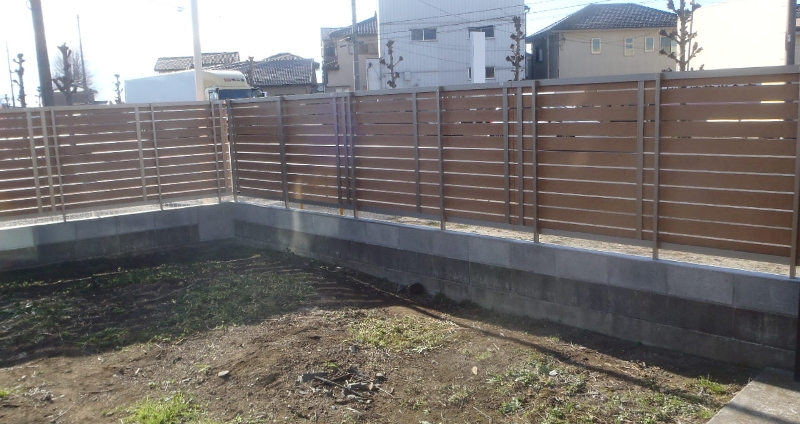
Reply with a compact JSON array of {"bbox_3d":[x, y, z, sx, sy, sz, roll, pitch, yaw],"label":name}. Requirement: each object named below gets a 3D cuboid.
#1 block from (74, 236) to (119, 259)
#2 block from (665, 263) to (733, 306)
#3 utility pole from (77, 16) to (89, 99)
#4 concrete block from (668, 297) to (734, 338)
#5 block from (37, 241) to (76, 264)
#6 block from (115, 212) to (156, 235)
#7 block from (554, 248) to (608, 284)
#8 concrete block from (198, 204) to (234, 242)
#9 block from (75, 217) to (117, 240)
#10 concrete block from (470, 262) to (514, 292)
[{"bbox_3d":[-3.282,0.360,7.045,0.390,0.190,0.120,-8,11,-31],"label":"block"},{"bbox_3d":[1.900,0.448,4.055,0.395,0.195,0.120,7,13,43],"label":"block"},{"bbox_3d":[-28.156,-12.528,57.836,0.280,9.888,0.280,-7,11,-25],"label":"utility pole"},{"bbox_3d":[1.908,0.645,4.089,0.395,0.195,0.120,7,13,43],"label":"concrete block"},{"bbox_3d":[-3.607,0.415,6.798,0.395,0.195,0.120,-8,11,-29],"label":"block"},{"bbox_3d":[-2.922,0.122,7.152,0.395,0.195,0.120,-8,11,-29],"label":"block"},{"bbox_3d":[1.320,0.379,4.603,0.395,0.195,0.120,7,13,43],"label":"block"},{"bbox_3d":[-2.168,0.117,7.587,0.420,0.390,0.120,-8,11,-29],"label":"concrete block"},{"bbox_3d":[-3.245,0.164,6.899,0.395,0.195,0.120,-8,11,-34],"label":"block"},{"bbox_3d":[0.754,0.508,5.175,0.390,0.190,0.120,7,13,44],"label":"concrete block"}]

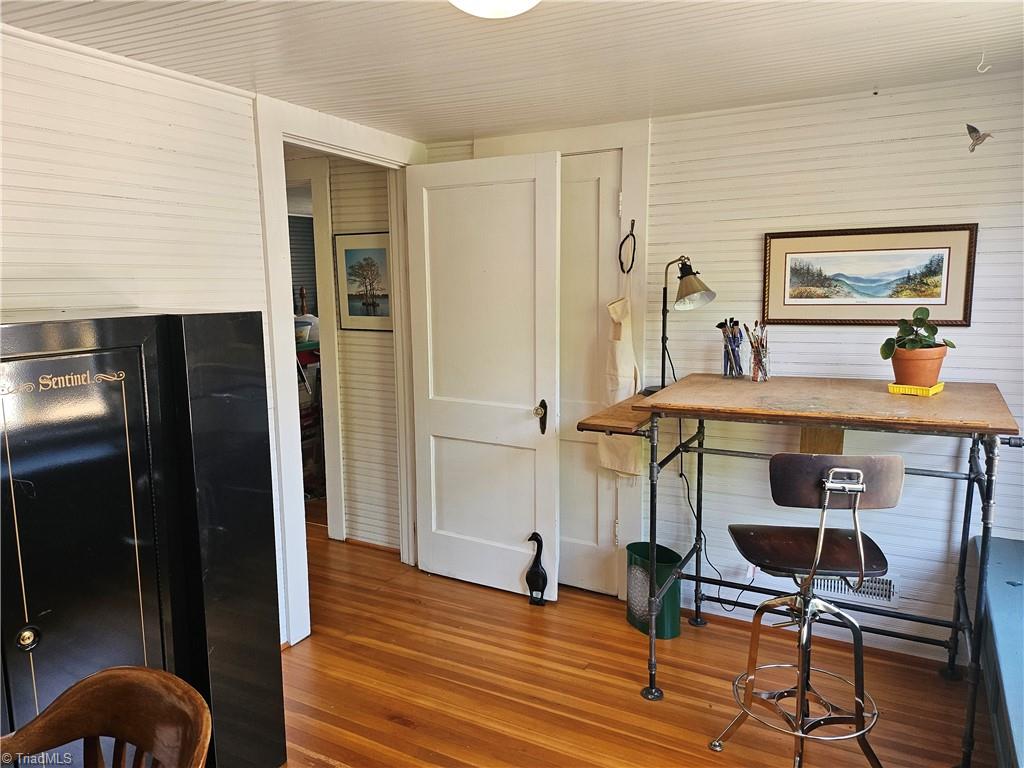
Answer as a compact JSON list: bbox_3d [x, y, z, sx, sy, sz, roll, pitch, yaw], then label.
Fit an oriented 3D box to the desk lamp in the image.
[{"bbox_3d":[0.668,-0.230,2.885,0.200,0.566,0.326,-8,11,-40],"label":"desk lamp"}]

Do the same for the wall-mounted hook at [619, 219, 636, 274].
[{"bbox_3d":[0.492,-0.588,3.038,0.080,0.235,0.050,4,10,28],"label":"wall-mounted hook"}]

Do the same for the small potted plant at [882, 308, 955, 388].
[{"bbox_3d":[1.378,-0.121,2.414,0.225,0.277,0.210,4,10,28],"label":"small potted plant"}]

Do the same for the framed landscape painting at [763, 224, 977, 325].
[{"bbox_3d":[1.312,-0.396,2.656,0.704,0.357,0.026,4,10,28],"label":"framed landscape painting"}]

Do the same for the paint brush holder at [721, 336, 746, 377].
[{"bbox_3d":[0.885,-0.111,2.849,0.092,0.168,0.092,4,10,28],"label":"paint brush holder"}]

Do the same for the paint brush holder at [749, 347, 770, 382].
[{"bbox_3d":[0.961,-0.077,2.744,0.077,0.133,0.077,4,10,28],"label":"paint brush holder"}]

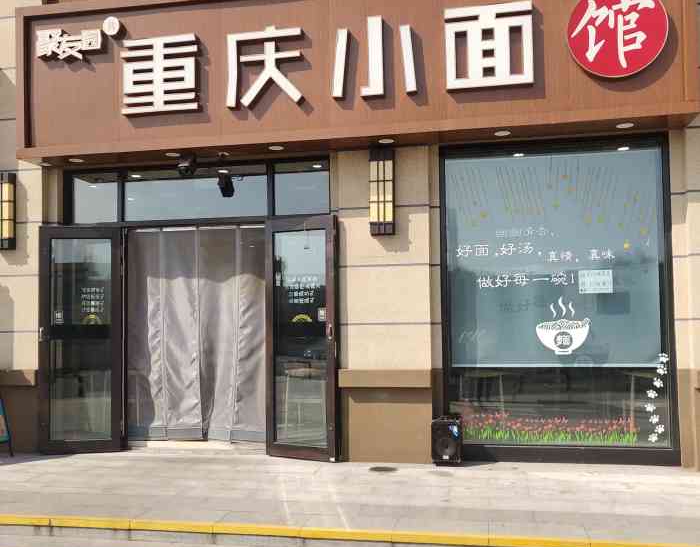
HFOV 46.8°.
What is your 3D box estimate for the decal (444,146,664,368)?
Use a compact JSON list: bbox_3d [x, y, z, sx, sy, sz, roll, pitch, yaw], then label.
[{"bbox_3d":[1.874,-0.126,7.527,1.950,2.000,0.030,-1,-3,13],"label":"decal"}]

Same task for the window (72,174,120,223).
[{"bbox_3d":[-2.766,-0.807,8.834,0.540,0.540,0.070,-1,-3,13],"label":"window"}]

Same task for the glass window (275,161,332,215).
[{"bbox_3d":[-0.479,-0.881,8.322,0.600,0.560,0.070,-1,-3,13],"label":"glass window"}]

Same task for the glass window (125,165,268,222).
[{"bbox_3d":[-1.640,-0.851,8.582,1.620,0.550,0.070,-1,-3,13],"label":"glass window"}]

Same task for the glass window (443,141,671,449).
[{"bbox_3d":[1.891,0.201,7.497,2.000,2.770,0.080,-1,-3,13],"label":"glass window"}]

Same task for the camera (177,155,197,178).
[{"bbox_3d":[-1.614,-1.067,8.012,0.190,0.210,0.190,-1,-3,13],"label":"camera"}]

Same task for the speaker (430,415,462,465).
[{"bbox_3d":[0.901,1.539,7.453,0.280,0.445,0.250,-1,-3,13],"label":"speaker"}]

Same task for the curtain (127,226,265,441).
[{"bbox_3d":[-1.614,0.631,8.594,1.630,2.280,0.120,-1,-3,13],"label":"curtain"}]

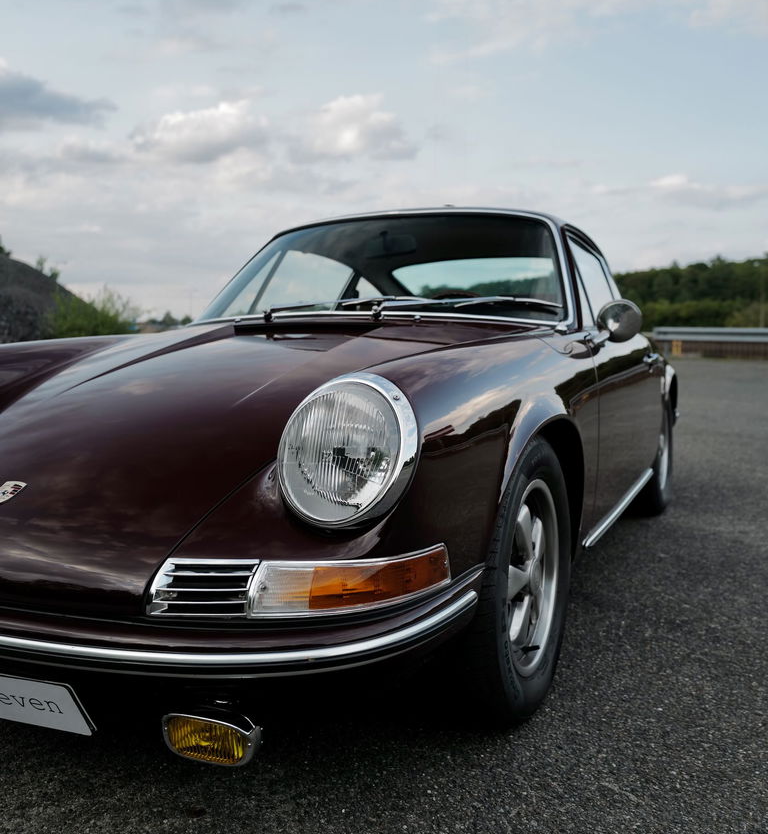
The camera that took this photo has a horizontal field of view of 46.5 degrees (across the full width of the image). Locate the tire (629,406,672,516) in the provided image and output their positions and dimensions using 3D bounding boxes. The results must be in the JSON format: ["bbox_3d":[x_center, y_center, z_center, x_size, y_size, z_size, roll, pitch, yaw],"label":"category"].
[{"bbox_3d":[1.160,0.121,3.980,0.190,0.620,0.625,0,5,24],"label":"tire"}]

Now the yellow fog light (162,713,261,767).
[{"bbox_3d":[-0.249,0.467,1.335,0.162,0.076,0.075,2,12,24],"label":"yellow fog light"}]

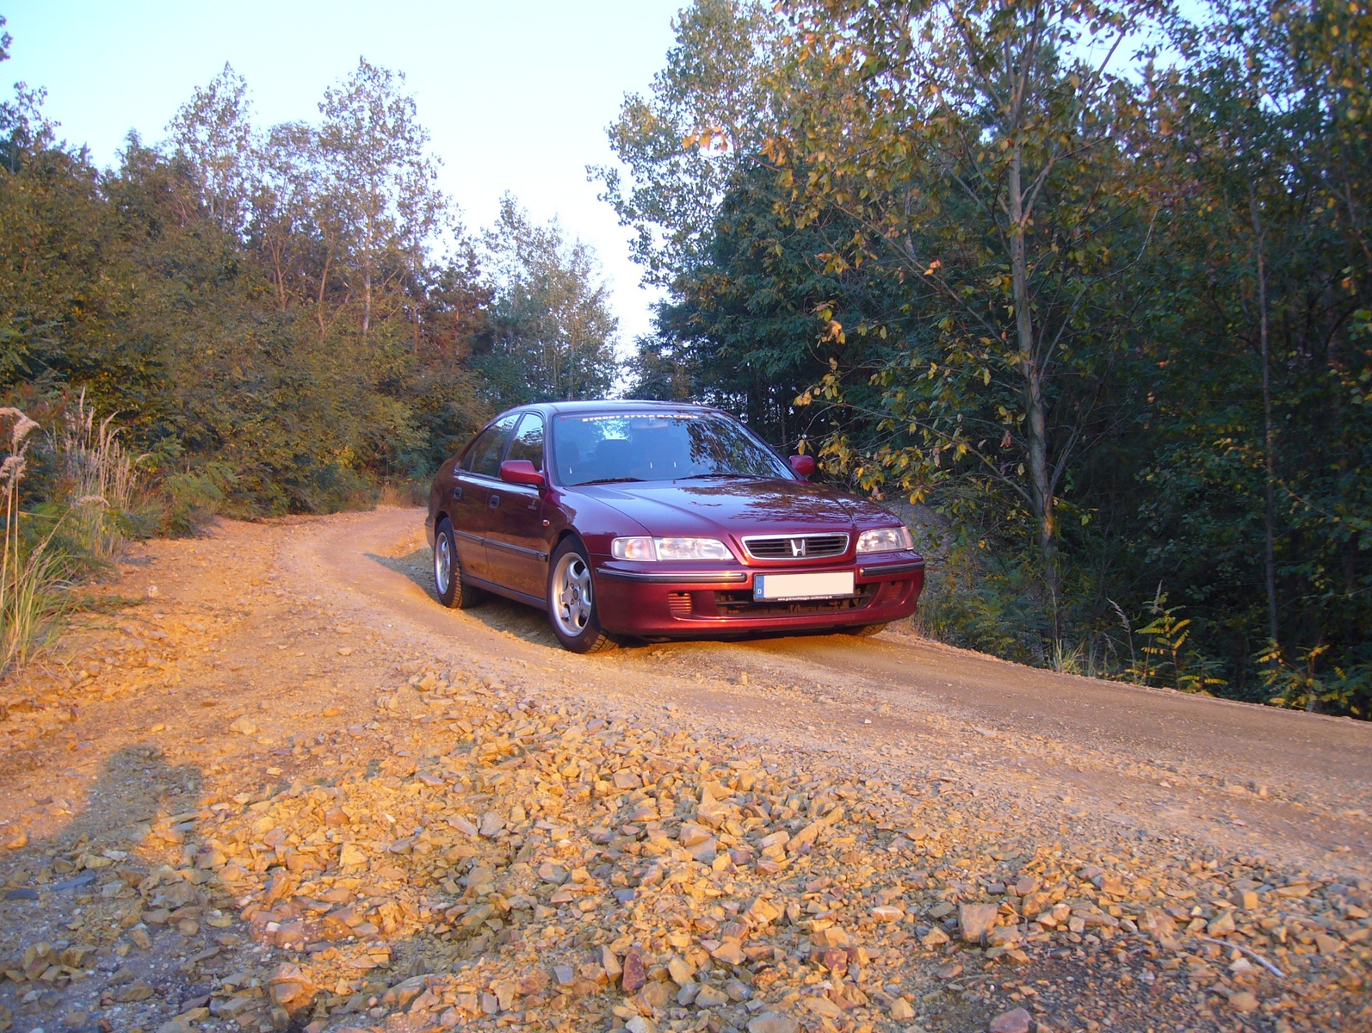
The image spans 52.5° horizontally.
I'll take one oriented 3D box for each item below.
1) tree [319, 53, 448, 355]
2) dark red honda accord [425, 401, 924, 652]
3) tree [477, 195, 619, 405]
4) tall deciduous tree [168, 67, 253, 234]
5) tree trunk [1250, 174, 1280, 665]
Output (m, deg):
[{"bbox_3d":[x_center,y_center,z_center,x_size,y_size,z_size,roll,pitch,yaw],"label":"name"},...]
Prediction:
[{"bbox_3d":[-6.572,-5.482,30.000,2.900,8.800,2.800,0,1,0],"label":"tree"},{"bbox_3d":[-0.374,-0.053,8.598,1.750,1.370,4.680,-2,3,-23],"label":"dark red honda accord"},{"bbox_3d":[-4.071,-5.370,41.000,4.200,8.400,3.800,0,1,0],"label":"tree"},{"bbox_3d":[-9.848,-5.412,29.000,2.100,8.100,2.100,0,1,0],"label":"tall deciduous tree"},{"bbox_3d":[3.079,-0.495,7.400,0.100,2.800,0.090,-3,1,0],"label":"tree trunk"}]

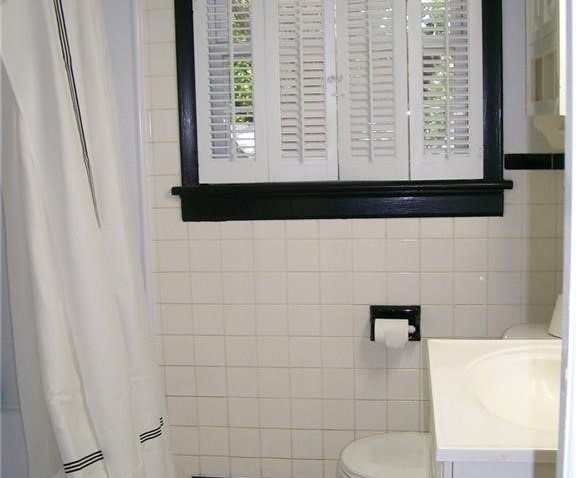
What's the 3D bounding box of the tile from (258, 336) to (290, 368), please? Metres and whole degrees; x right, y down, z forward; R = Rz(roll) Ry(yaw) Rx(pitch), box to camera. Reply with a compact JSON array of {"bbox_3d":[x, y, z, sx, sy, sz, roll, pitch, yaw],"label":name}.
[{"bbox_3d":[-0.050,0.381,2.720,0.108,0.108,0.010,-1,8,8],"label":"tile"}]

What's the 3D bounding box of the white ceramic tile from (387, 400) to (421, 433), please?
[{"bbox_3d":[0.391,0.596,2.697,0.108,0.108,0.009,0,7,7],"label":"white ceramic tile"}]

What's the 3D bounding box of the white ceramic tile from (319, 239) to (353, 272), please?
[{"bbox_3d":[0.159,0.056,2.636,0.108,0.108,0.010,0,9,8],"label":"white ceramic tile"}]

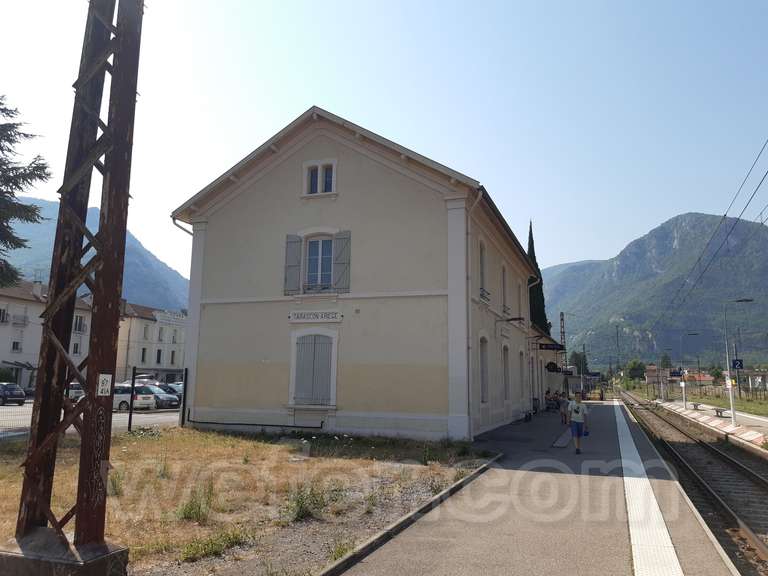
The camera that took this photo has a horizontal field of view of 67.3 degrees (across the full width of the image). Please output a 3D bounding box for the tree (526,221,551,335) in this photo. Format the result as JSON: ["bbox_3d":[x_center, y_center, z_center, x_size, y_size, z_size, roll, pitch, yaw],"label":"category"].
[{"bbox_3d":[14.064,2.041,53.905,3.200,17.200,3.200,-3,-10,21],"label":"tree"}]

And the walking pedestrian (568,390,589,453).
[{"bbox_3d":[5.141,3.559,15.275,0.530,1.620,0.420,-3,-10,21],"label":"walking pedestrian"}]

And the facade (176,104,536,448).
[{"bbox_3d":[0.168,0.314,28.702,13.050,12.250,16.500,-3,-10,21],"label":"facade"}]

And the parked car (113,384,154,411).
[{"bbox_3d":[-17.074,6.919,37.059,4.400,1.580,1.780,-3,-10,21],"label":"parked car"}]

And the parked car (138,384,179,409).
[{"bbox_3d":[-16.001,7.364,39.543,4.200,1.520,1.770,-3,-10,21],"label":"parked car"}]

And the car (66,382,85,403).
[{"bbox_3d":[-26.281,8.458,46.944,4.200,1.550,1.760,-3,-10,21],"label":"car"}]

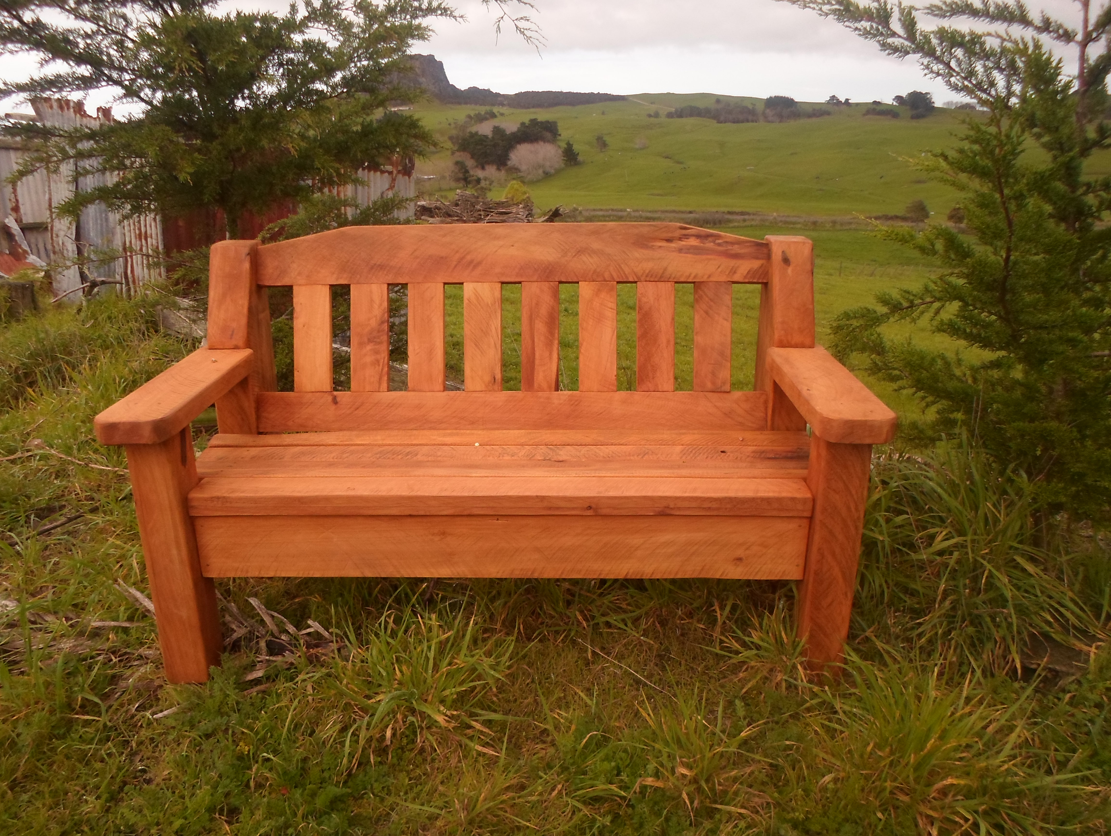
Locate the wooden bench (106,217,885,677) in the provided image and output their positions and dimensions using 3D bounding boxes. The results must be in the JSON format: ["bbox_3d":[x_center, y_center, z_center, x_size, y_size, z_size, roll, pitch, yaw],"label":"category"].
[{"bbox_3d":[-0.121,0.067,2.003,1.627,1.015,0.706,0,18,1],"label":"wooden bench"}]

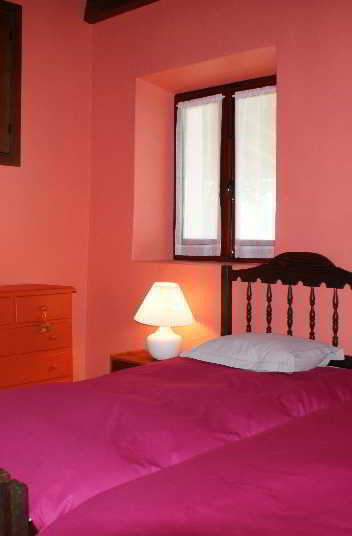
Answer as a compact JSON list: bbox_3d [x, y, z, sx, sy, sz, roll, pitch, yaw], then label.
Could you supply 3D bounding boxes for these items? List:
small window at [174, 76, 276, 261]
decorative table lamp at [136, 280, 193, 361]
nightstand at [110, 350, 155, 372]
[{"bbox_3d":[0.350,-0.600,3.833,0.950,1.120,0.080,3,3,44],"label":"small window"},{"bbox_3d":[-0.069,0.305,3.471,0.335,0.443,0.335,1,2,0],"label":"decorative table lamp"},{"bbox_3d":[-0.078,0.738,3.519,0.460,0.430,0.420,3,3,44],"label":"nightstand"}]

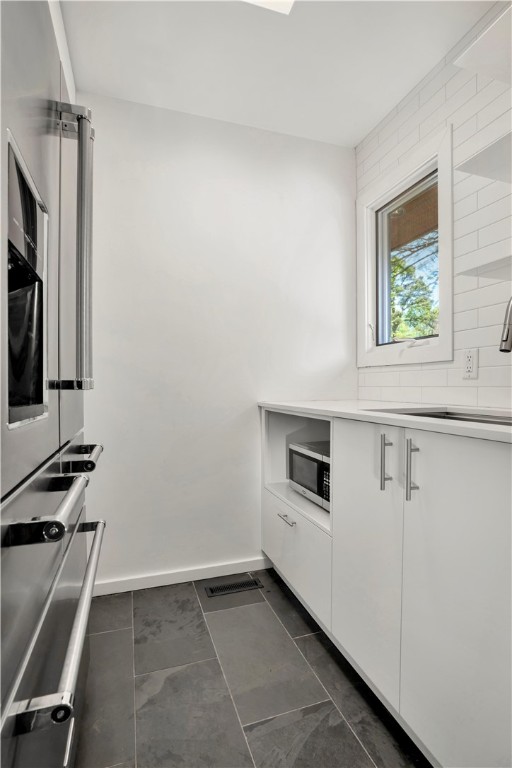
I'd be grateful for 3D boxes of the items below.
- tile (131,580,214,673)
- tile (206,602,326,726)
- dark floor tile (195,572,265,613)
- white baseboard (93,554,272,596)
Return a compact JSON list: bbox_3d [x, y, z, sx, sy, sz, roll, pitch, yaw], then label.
[{"bbox_3d":[-0.382,1.047,1.602,0.306,0.012,0.577,1,-1,-19],"label":"tile"},{"bbox_3d":[0.005,1.046,1.421,0.306,0.012,0.594,1,-1,-19],"label":"tile"},{"bbox_3d":[-0.141,1.054,1.838,0.306,0.012,0.290,1,-1,-19],"label":"dark floor tile"},{"bbox_3d":[-0.379,1.012,1.917,1.034,0.072,0.015,1,-1,-19],"label":"white baseboard"}]

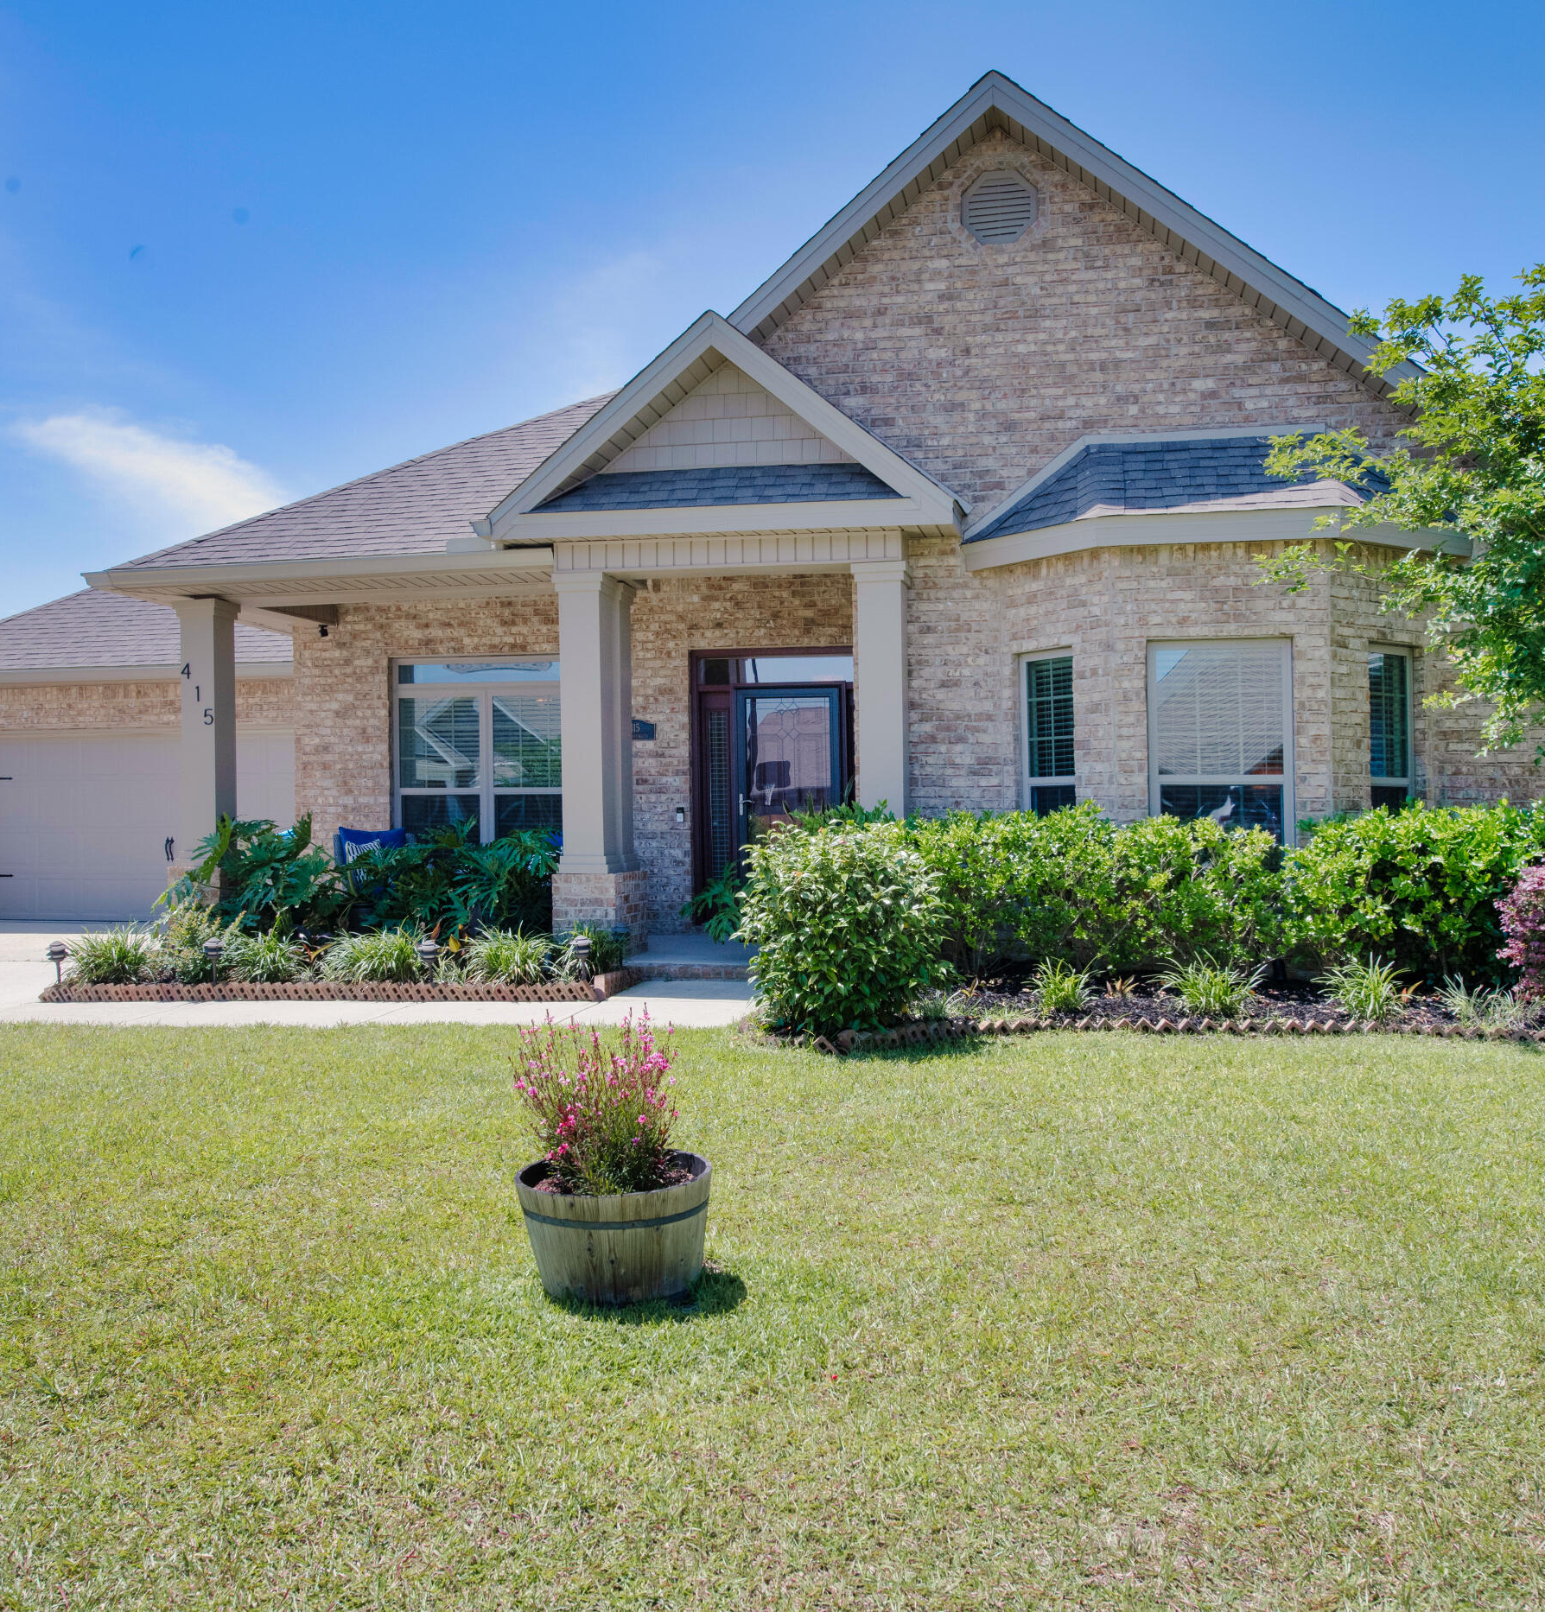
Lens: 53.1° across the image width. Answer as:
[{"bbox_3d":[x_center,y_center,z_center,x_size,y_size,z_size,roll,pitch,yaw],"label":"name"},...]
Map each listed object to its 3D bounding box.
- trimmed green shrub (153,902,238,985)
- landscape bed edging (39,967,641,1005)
[{"bbox_3d":[-3.891,0.928,10.399,0.560,0.560,0.520,-1,0,0],"label":"trimmed green shrub"},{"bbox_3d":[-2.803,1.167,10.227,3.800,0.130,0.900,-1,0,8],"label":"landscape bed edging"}]

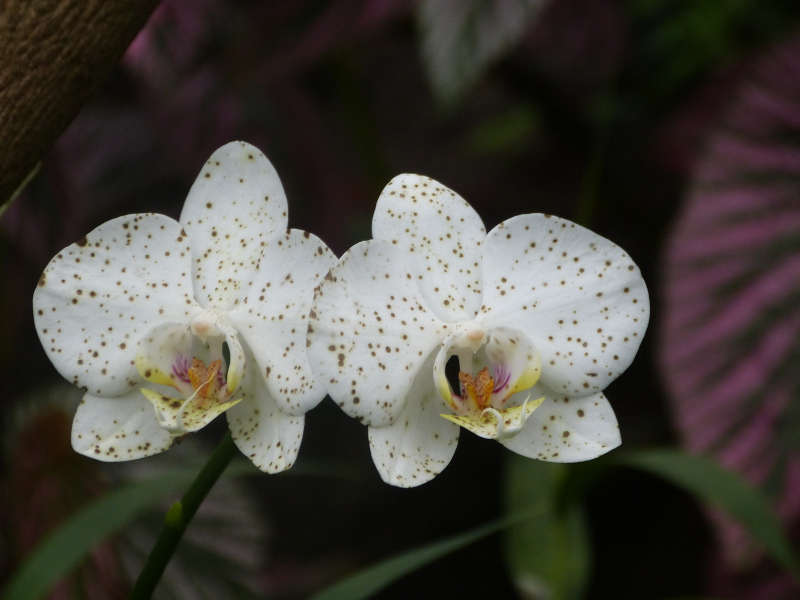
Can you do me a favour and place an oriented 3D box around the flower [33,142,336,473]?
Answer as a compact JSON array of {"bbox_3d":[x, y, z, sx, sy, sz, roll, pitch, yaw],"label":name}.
[{"bbox_3d":[-0.058,0.002,1.630,0.088,0.088,0.036,10,11,21],"label":"flower"}]

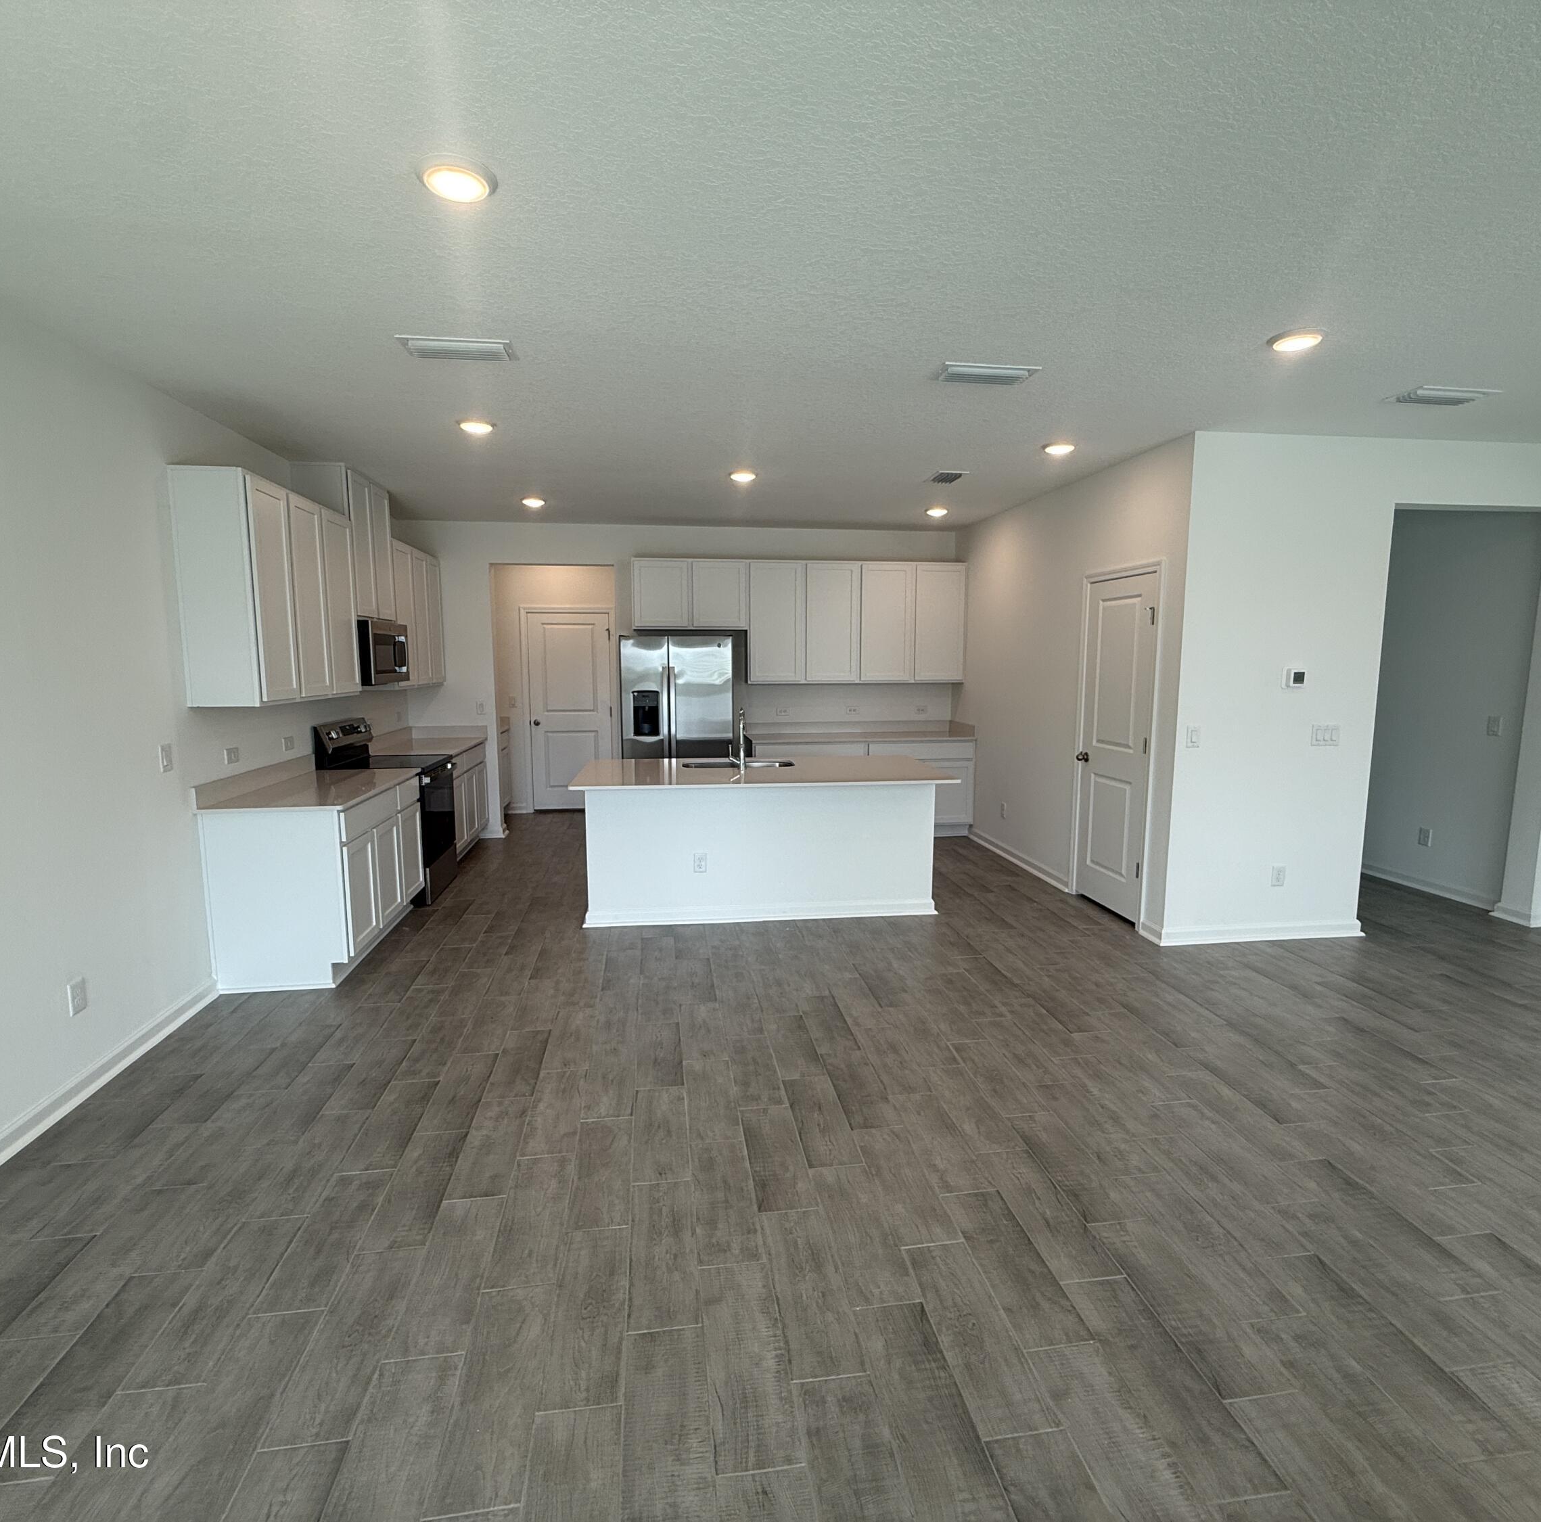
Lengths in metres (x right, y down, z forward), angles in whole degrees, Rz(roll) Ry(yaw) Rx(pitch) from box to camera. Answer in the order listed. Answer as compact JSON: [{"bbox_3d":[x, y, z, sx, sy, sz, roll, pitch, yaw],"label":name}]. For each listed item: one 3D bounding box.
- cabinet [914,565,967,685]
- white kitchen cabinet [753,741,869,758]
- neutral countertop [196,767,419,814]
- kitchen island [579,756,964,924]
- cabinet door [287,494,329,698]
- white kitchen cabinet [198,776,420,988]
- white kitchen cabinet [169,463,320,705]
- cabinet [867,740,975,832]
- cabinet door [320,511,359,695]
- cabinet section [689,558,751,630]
[{"bbox_3d":[1.512,-1.252,7.527,0.463,1.060,0.319,-1,7,-8],"label":"cabinet"},{"bbox_3d":[0.324,0.244,7.447,0.998,0.867,0.615,-1,7,-8],"label":"white kitchen cabinet"},{"bbox_3d":[-2.450,0.157,4.537,0.646,0.035,1.333,-1,7,-8],"label":"neutral countertop"},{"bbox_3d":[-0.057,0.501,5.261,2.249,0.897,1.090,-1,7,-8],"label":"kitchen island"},{"bbox_3d":[-2.444,-0.854,4.354,0.025,1.020,0.401,-1,7,-8],"label":"cabinet door"},{"bbox_3d":[-2.457,0.599,4.596,0.633,0.867,1.323,-1,7,-8],"label":"white kitchen cabinet"},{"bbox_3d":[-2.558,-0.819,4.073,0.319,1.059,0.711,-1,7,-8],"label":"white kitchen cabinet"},{"bbox_3d":[1.278,0.224,7.523,0.977,0.874,0.629,-1,7,-8],"label":"cabinet"},{"bbox_3d":[-2.515,-0.909,4.816,0.025,1.028,0.447,-1,7,-8],"label":"cabinet door"},{"bbox_3d":[-0.454,-1.443,7.189,0.485,0.586,0.324,-1,7,-8],"label":"cabinet section"}]

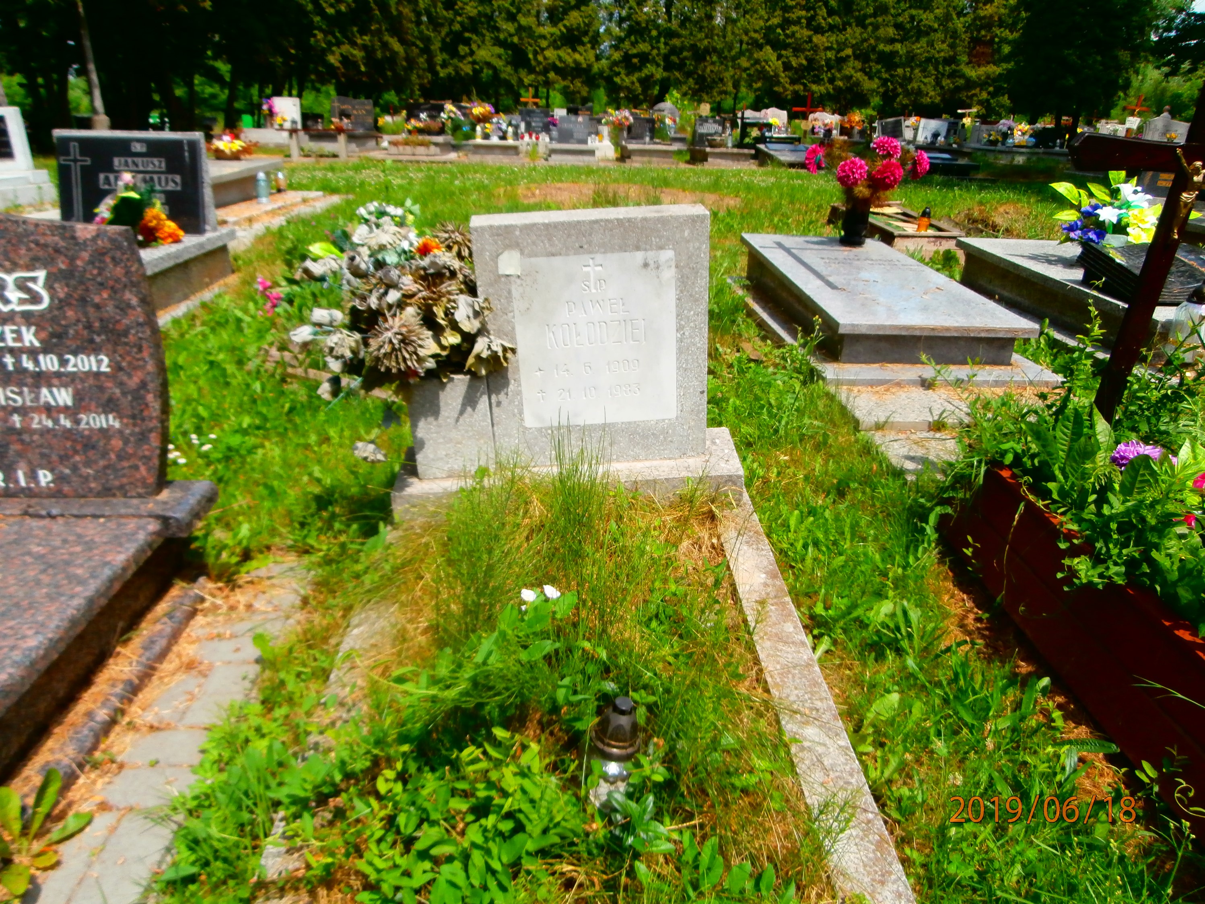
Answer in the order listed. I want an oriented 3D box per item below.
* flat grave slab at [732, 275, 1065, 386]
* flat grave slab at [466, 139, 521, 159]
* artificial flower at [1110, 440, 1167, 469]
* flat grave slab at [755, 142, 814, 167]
[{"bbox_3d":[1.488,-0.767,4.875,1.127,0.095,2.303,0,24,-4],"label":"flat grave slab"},{"bbox_3d":[-1.974,-5.761,15.843,1.000,0.310,1.800,-1,24,-3],"label":"flat grave slab"},{"bbox_3d":[1.360,0.008,2.120,0.115,0.080,0.110,-1,24,-2],"label":"artificial flower"},{"bbox_3d":[3.335,-5.096,14.449,0.960,0.210,1.950,0,27,-4],"label":"flat grave slab"}]

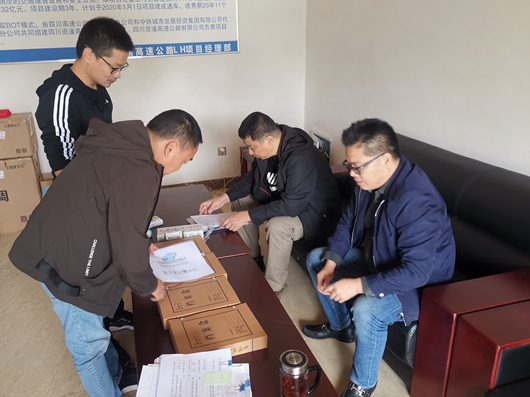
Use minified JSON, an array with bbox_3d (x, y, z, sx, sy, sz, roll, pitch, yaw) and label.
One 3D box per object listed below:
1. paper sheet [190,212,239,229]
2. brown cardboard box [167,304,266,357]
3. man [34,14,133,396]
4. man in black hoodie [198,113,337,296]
[{"bbox_3d":[-0.298,0.133,2.530,0.297,0.010,0.210,-6,21,-13],"label":"paper sheet"},{"bbox_3d":[-0.176,0.497,1.512,0.310,0.049,0.220,-9,22,-20],"label":"brown cardboard box"},{"bbox_3d":[-0.689,0.042,1.837,0.450,1.590,0.510,-4,21,-7],"label":"man"},{"bbox_3d":[0.040,0.023,2.539,0.840,1.110,0.580,-7,21,-17],"label":"man in black hoodie"}]

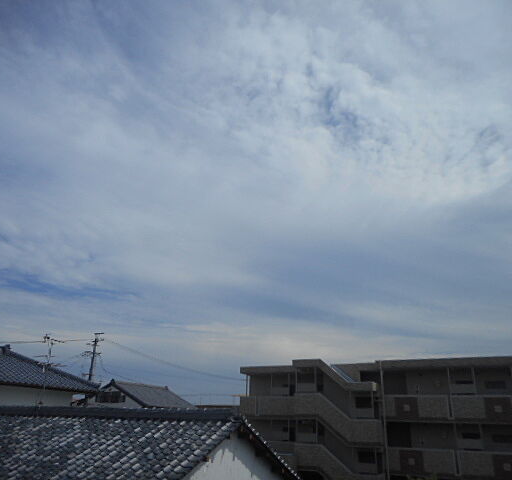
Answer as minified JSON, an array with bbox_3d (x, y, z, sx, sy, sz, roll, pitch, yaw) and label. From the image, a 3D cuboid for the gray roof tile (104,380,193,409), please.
[{"bbox_3d":[-9.647,13.075,38.677,7.105,1.948,6.580,-10,-25,28],"label":"gray roof tile"}]

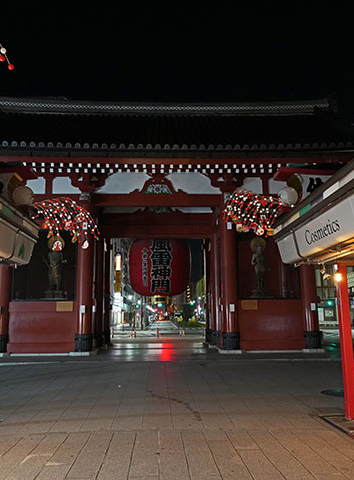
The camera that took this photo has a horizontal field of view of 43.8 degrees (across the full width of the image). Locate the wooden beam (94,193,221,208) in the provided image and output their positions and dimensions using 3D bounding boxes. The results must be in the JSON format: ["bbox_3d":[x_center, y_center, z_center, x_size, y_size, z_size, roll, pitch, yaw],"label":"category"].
[{"bbox_3d":[-0.739,-1.529,17.123,5.000,0.520,0.400,0,-10,-3],"label":"wooden beam"}]

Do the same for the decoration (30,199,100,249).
[{"bbox_3d":[-1.661,-0.269,6.585,1.000,0.740,0.800,0,-10,-3],"label":"decoration"}]

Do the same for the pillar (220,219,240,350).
[{"bbox_3d":[1.970,1.198,16.754,0.640,5.800,0.640,0,-10,-3],"label":"pillar"}]

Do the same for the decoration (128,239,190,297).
[{"bbox_3d":[-0.874,1.220,22.420,3.150,3.350,3.150,0,-10,-3],"label":"decoration"}]

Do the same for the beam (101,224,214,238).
[{"bbox_3d":[-0.896,-0.399,20.676,5.200,0.660,0.400,0,-10,-3],"label":"beam"}]

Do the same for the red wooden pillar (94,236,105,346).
[{"bbox_3d":[-3.555,2.009,20.126,0.600,5.560,0.600,0,-10,-3],"label":"red wooden pillar"}]

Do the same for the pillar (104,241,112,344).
[{"bbox_3d":[-3.707,2.627,23.568,0.600,5.560,0.600,0,-10,-3],"label":"pillar"}]

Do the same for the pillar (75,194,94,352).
[{"bbox_3d":[-3.395,1.139,16.526,0.640,5.930,0.640,0,-10,-3],"label":"pillar"}]

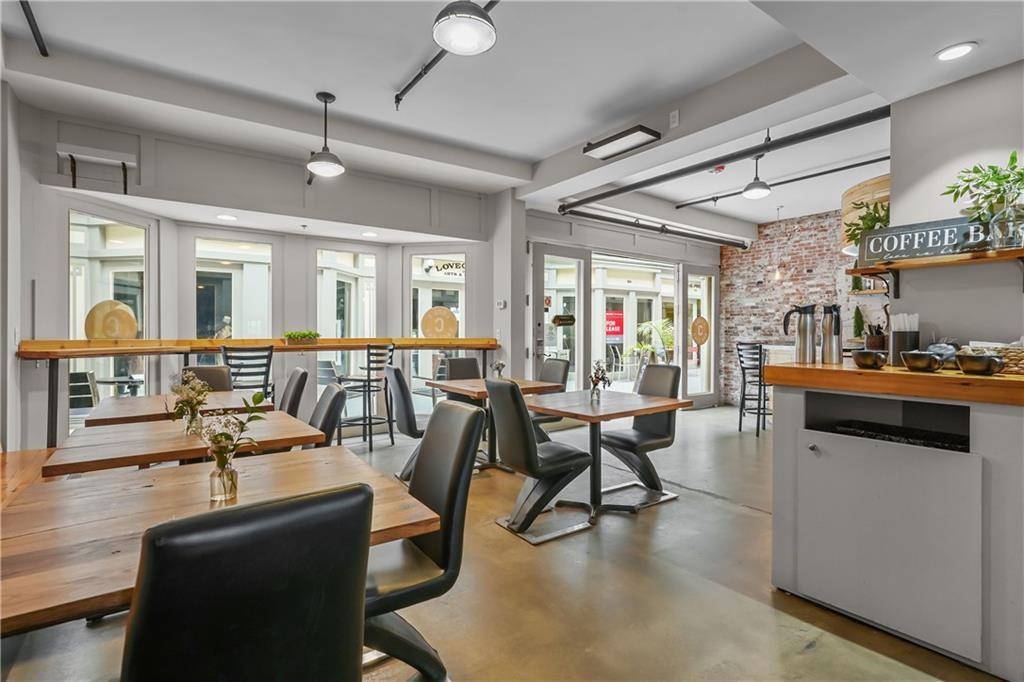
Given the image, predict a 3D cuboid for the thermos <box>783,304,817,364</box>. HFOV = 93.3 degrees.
[{"bbox_3d":[1.455,-0.036,2.450,0.155,0.300,0.100,1,1,31],"label":"thermos"}]

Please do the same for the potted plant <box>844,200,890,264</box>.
[{"bbox_3d":[1.976,-0.595,2.650,0.320,0.360,0.330,-1,1,-36],"label":"potted plant"}]

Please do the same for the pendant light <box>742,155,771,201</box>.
[{"bbox_3d":[2.377,-1.608,4.686,0.255,0.370,0.255,0,1,0],"label":"pendant light"}]

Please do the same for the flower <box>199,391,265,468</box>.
[{"bbox_3d":[-0.775,0.248,1.340,0.190,0.215,0.170,0,1,0],"label":"flower"}]

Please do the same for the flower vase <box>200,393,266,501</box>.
[{"bbox_3d":[-0.825,0.310,1.415,0.160,0.305,0.155,-1,1,-30],"label":"flower vase"}]

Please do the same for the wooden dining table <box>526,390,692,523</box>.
[{"bbox_3d":[0.600,0.790,3.395,0.950,0.750,0.870,-1,1,-36],"label":"wooden dining table"}]

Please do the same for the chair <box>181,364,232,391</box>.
[{"bbox_3d":[-2.339,0.681,3.756,0.420,0.950,0.580,-1,1,-36],"label":"chair"}]

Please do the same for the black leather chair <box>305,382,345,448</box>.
[{"bbox_3d":[-1.174,0.698,2.409,0.620,0.930,0.430,-1,1,-36],"label":"black leather chair"}]

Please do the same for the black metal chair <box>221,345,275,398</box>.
[{"bbox_3d":[-2.420,0.597,4.450,0.430,1.090,0.470,-1,1,-27],"label":"black metal chair"}]

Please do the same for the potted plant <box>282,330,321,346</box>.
[{"bbox_3d":[-2.203,-0.033,5.084,0.380,0.160,0.140,-1,1,-36],"label":"potted plant"}]

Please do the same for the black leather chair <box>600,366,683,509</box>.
[{"bbox_3d":[0.947,0.686,3.636,0.580,0.950,0.420,-1,1,-36],"label":"black leather chair"}]

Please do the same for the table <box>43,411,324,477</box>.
[{"bbox_3d":[-1.455,0.790,2.237,0.910,0.750,0.850,-1,1,-36],"label":"table"}]

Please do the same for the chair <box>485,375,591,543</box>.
[{"bbox_3d":[0.135,0.689,2.989,0.620,0.930,0.430,-1,1,-36],"label":"chair"}]

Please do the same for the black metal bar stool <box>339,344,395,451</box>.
[{"bbox_3d":[-1.534,0.575,5.149,0.460,1.090,0.410,1,1,30],"label":"black metal bar stool"}]

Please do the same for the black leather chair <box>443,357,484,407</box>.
[{"bbox_3d":[-0.356,0.663,4.781,0.420,0.950,0.580,-1,1,-36],"label":"black leather chair"}]

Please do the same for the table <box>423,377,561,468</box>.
[{"bbox_3d":[-0.176,0.769,4.462,0.920,0.750,0.920,-1,1,-36],"label":"table"}]

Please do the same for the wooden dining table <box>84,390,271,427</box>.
[{"bbox_3d":[-2.117,0.776,3.147,0.900,0.750,0.900,-1,1,-36],"label":"wooden dining table"}]

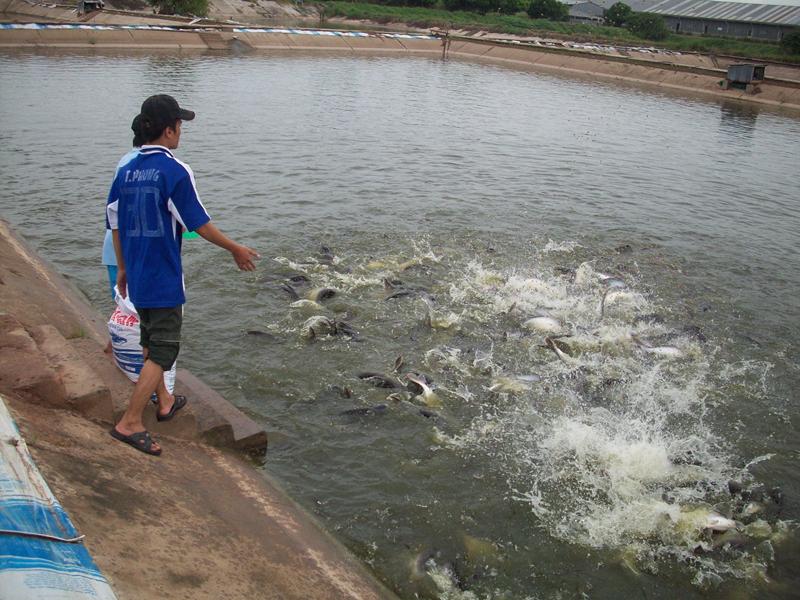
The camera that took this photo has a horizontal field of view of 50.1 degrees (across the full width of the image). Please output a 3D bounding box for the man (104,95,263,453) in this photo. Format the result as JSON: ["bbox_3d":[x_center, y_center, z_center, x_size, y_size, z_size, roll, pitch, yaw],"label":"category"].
[{"bbox_3d":[-1.034,-0.172,4.029,0.580,1.670,0.640,18,24,37],"label":"man"}]

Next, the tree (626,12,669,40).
[{"bbox_3d":[19.136,-21.146,66.112,3.300,2.150,2.900,8,19,14],"label":"tree"}]

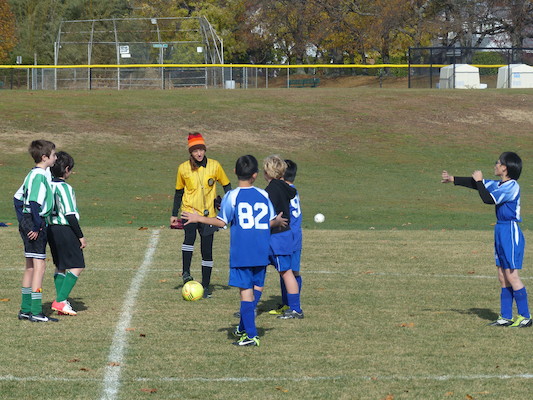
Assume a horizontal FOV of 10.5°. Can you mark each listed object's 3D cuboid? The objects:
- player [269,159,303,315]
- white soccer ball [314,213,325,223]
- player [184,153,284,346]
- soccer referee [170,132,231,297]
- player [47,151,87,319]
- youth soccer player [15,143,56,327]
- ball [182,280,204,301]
[{"bbox_3d":[0.187,0.331,25.900,0.370,1.377,0.410,1,1,32],"label":"player"},{"bbox_3d":[1.092,0.371,60.000,0.217,0.217,0.217,0,1,0],"label":"white soccer ball"},{"bbox_3d":[-0.241,0.375,21.900,0.760,1.423,0.500,0,1,-12],"label":"player"},{"bbox_3d":[-0.658,0.151,29.000,0.580,1.641,0.420,0,1,-12],"label":"soccer referee"},{"bbox_3d":[-1.764,0.295,25.800,0.380,1.449,0.420,0,1,-40],"label":"player"},{"bbox_3d":[-1.984,0.261,25.000,0.350,1.549,0.420,0,1,-30],"label":"youth soccer player"},{"bbox_3d":[-0.709,0.882,28.200,0.210,0.210,0.210,0,1,0],"label":"ball"}]

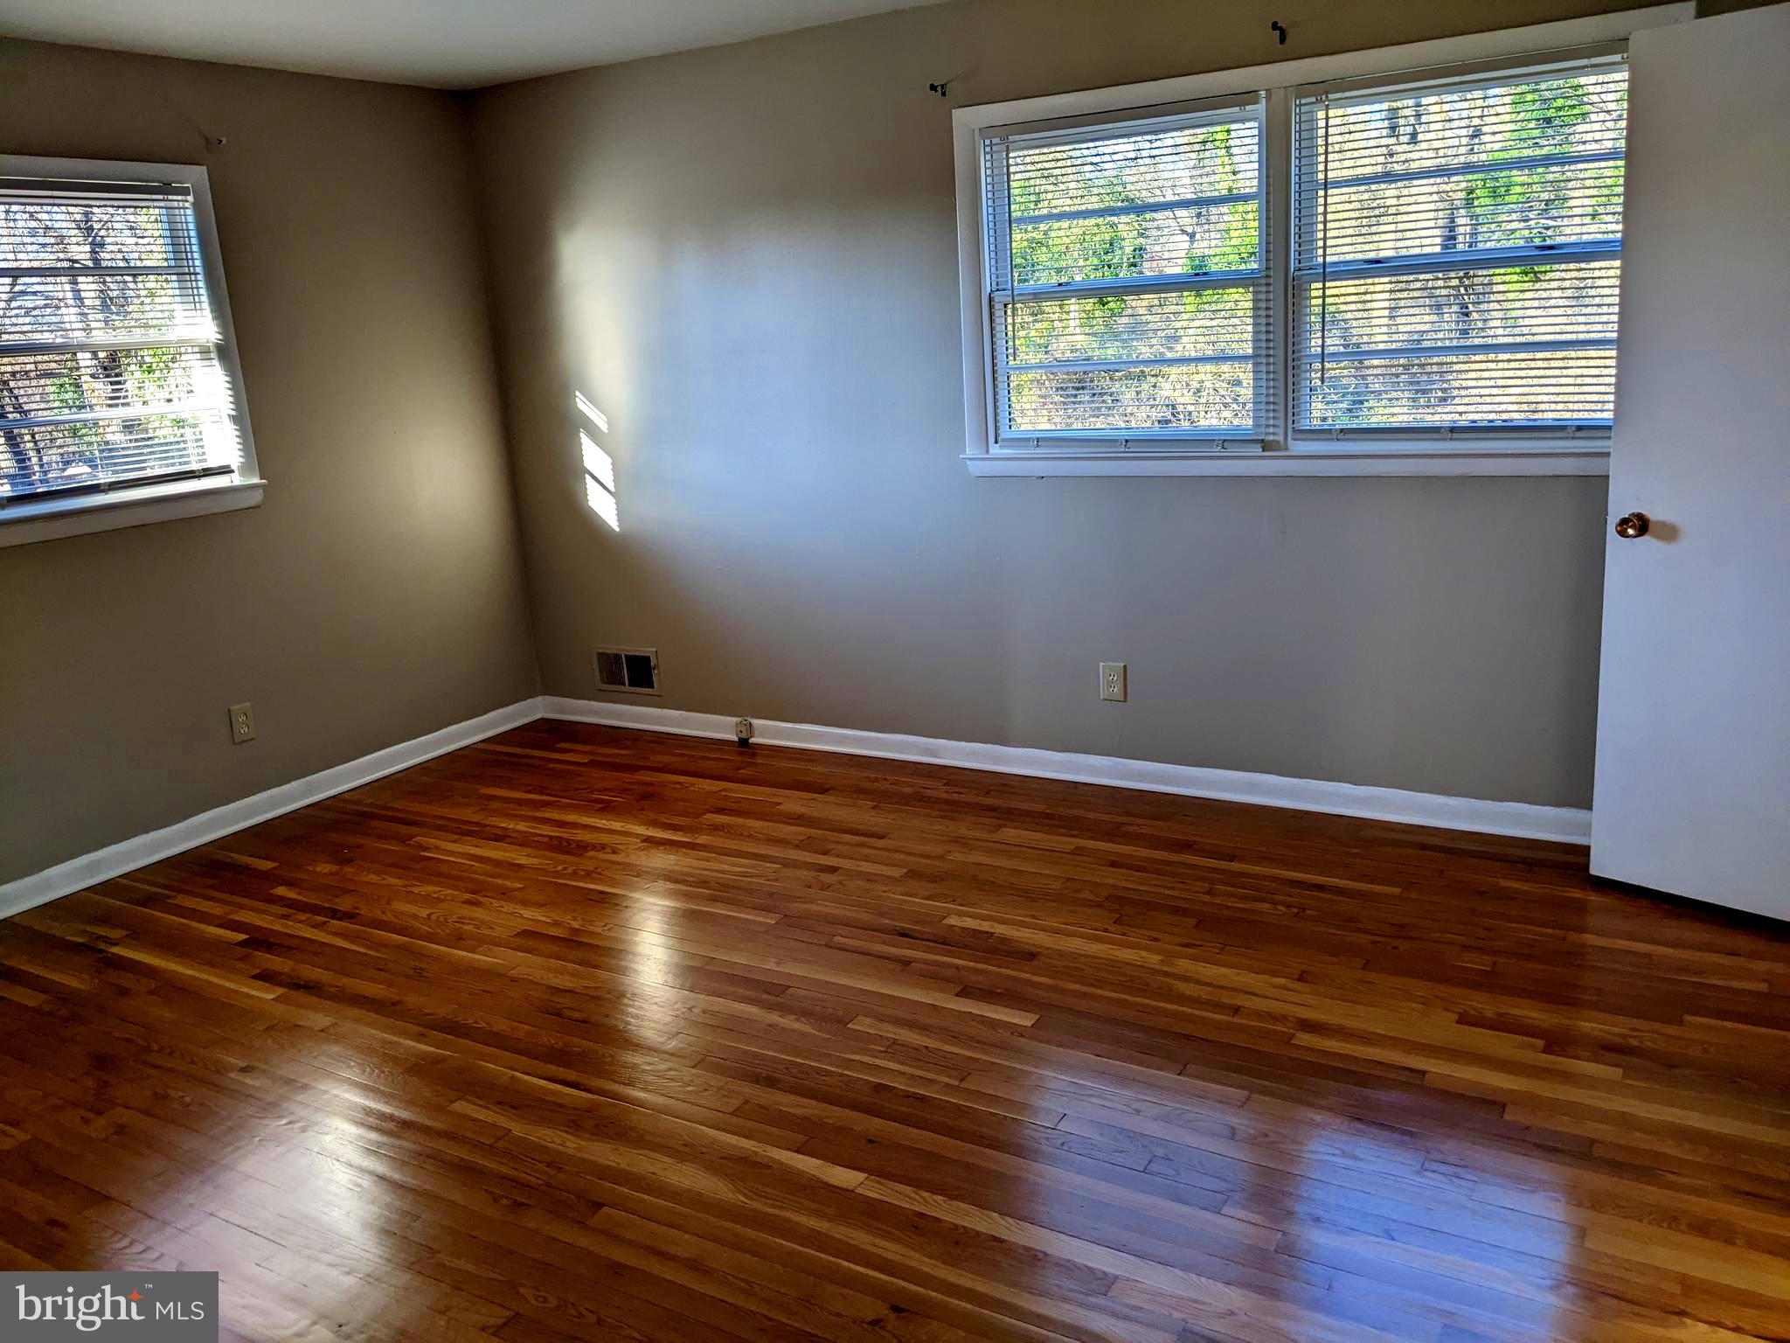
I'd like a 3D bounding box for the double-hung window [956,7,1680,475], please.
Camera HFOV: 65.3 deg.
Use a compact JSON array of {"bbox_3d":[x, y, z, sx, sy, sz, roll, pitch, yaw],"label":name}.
[{"bbox_3d":[1.061,-1.108,3.922,1.986,1.110,0.100,5,16,30],"label":"double-hung window"}]

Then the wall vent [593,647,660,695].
[{"bbox_3d":[-1.061,0.000,5.492,0.335,0.184,0.025,5,16,30],"label":"wall vent"}]

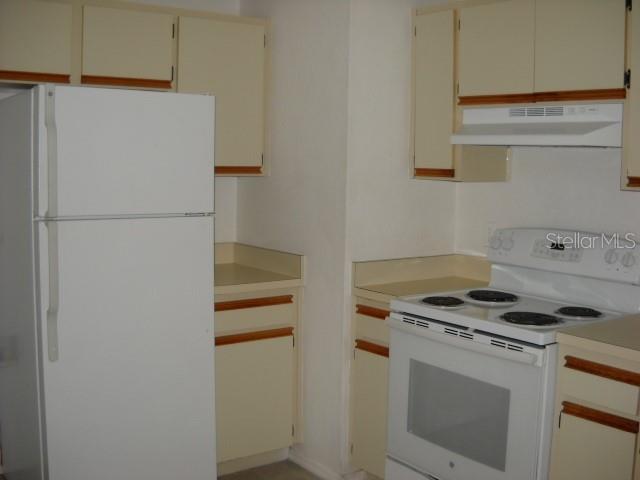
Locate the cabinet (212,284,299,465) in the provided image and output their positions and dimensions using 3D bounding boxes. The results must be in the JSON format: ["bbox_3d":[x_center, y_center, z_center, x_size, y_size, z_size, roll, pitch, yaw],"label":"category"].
[{"bbox_3d":[-0.472,0.594,3.696,0.509,0.791,0.623,-3,7,-36],"label":"cabinet"}]

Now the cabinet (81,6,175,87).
[{"bbox_3d":[-0.884,-0.824,3.317,0.434,0.353,0.310,-4,8,-36],"label":"cabinet"}]

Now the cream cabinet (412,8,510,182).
[{"bbox_3d":[0.629,-0.647,3.384,0.333,0.767,0.322,-3,7,-36],"label":"cream cabinet"}]

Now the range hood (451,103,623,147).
[{"bbox_3d":[0.910,-0.432,2.950,0.415,0.160,0.745,-3,7,-36],"label":"range hood"}]

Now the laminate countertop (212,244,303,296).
[{"bbox_3d":[-0.464,0.131,3.645,0.509,0.143,0.628,-3,7,-36],"label":"laminate countertop"}]

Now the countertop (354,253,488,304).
[{"bbox_3d":[0.491,0.173,3.385,0.634,0.143,0.310,-3,7,-36],"label":"countertop"}]

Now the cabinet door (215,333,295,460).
[{"bbox_3d":[-0.320,0.725,3.550,0.460,0.588,0.030,-4,7,-36],"label":"cabinet door"}]

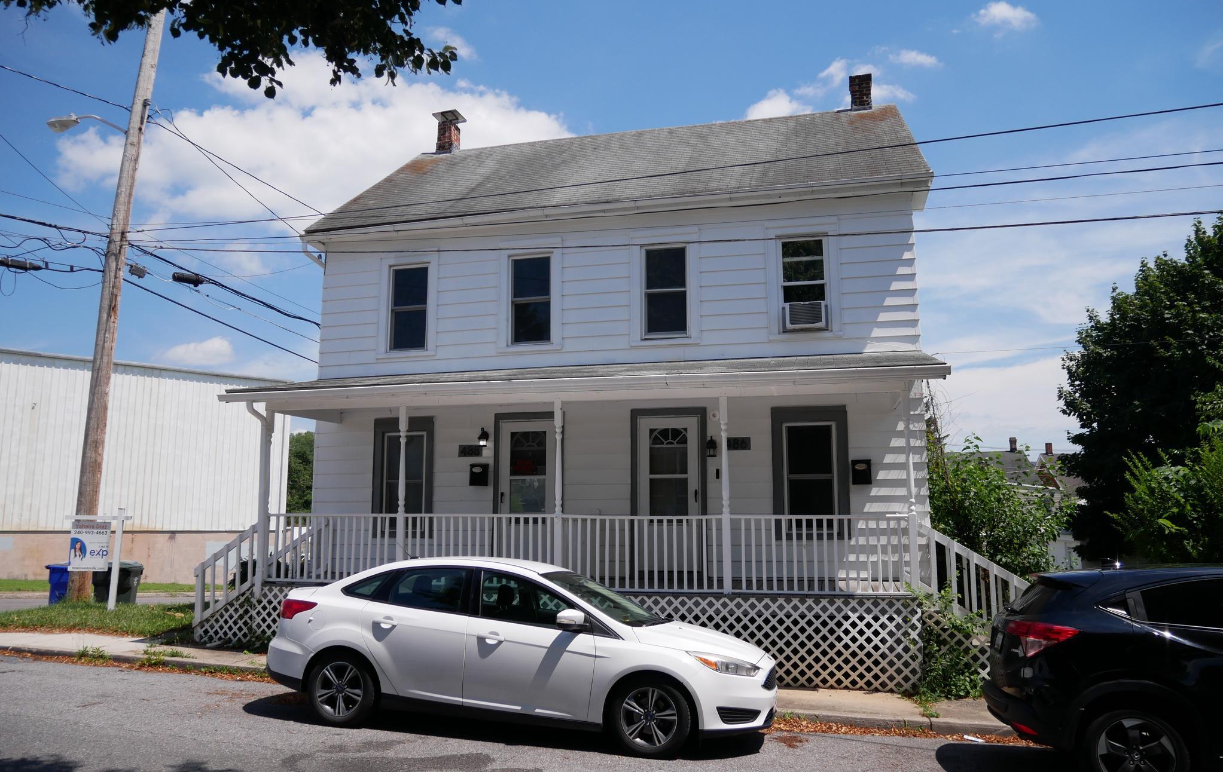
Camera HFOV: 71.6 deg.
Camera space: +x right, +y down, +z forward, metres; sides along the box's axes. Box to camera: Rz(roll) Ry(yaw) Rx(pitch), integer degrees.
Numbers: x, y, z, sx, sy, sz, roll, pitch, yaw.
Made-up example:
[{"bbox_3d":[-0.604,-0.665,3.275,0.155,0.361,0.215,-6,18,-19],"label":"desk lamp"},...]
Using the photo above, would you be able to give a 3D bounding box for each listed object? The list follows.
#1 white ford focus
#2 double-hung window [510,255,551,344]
[{"bbox_3d":[-0.827,2.283,7.707,4.530,1.475,1.860,-1,-9,14],"label":"white ford focus"},{"bbox_3d":[-1.170,-1.254,12.292,0.643,1.318,0.130,-2,-8,14],"label":"double-hung window"}]

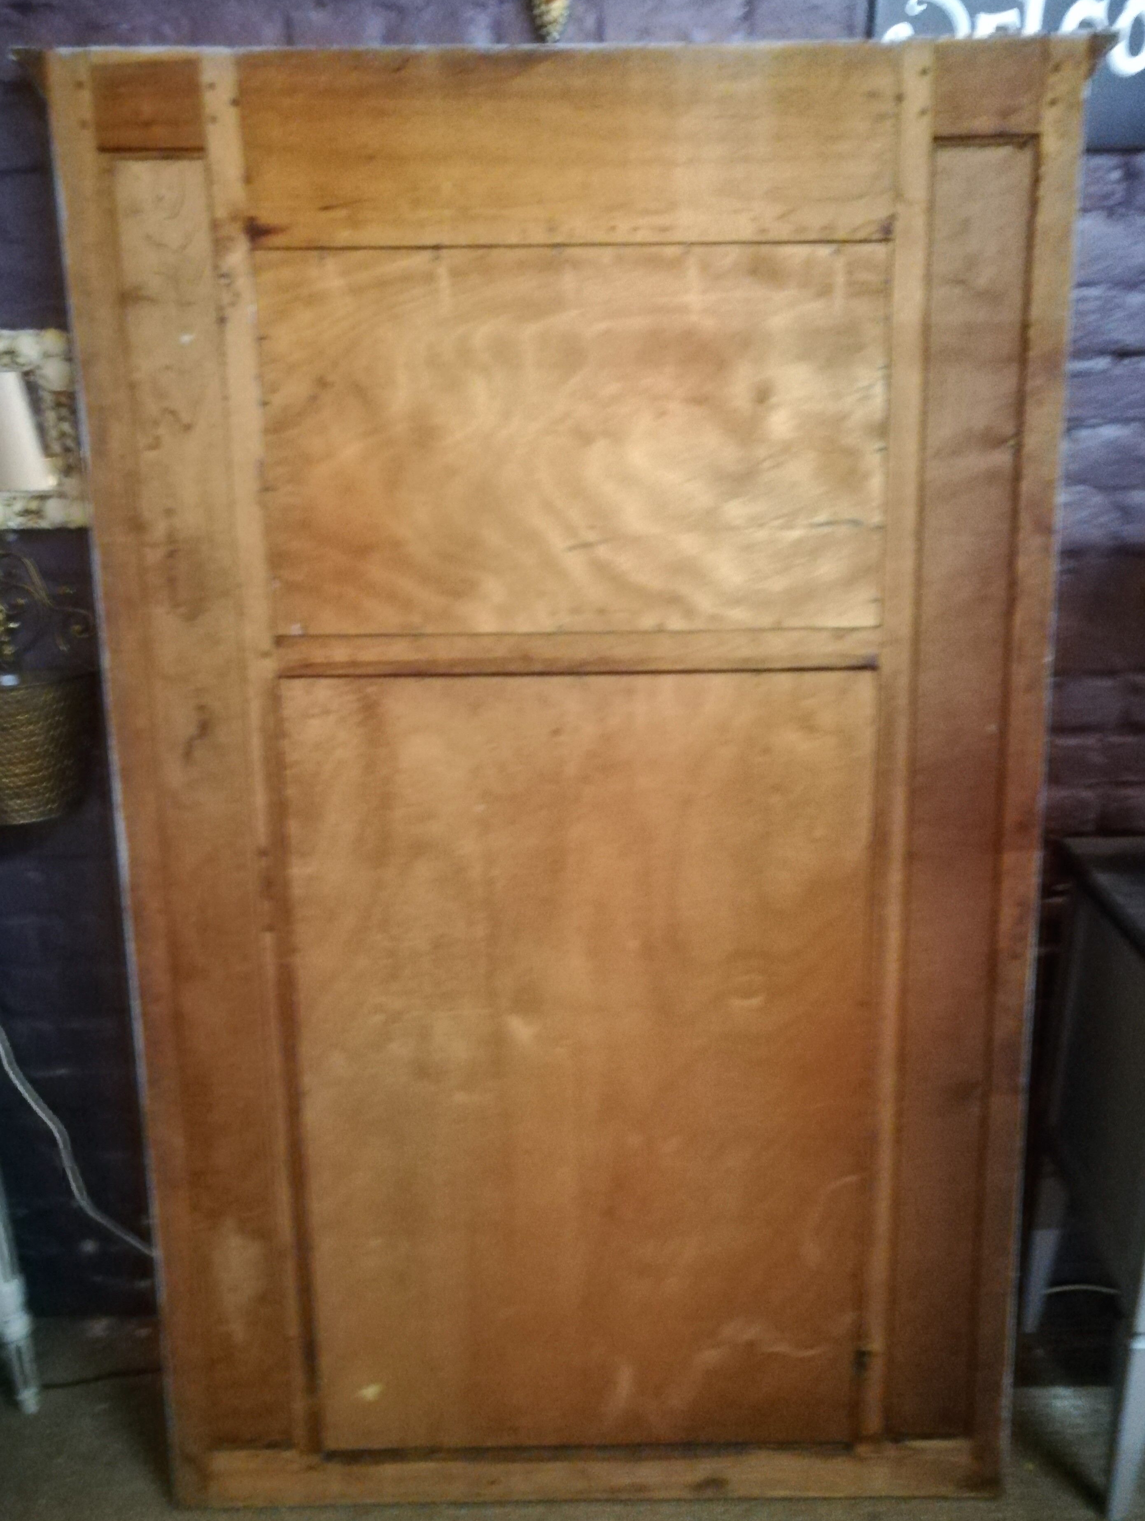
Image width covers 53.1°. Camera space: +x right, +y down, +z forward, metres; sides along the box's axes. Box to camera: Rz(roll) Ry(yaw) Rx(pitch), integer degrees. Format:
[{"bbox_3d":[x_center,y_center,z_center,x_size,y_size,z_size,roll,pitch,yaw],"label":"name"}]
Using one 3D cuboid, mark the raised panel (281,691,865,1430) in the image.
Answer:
[{"bbox_3d":[0.015,0.408,1.467,0.709,1.041,0.025,-1,10,0],"label":"raised panel"}]

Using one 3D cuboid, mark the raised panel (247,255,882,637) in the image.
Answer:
[{"bbox_3d":[0.004,-0.364,1.324,0.708,0.428,0.020,-1,10,0],"label":"raised panel"}]

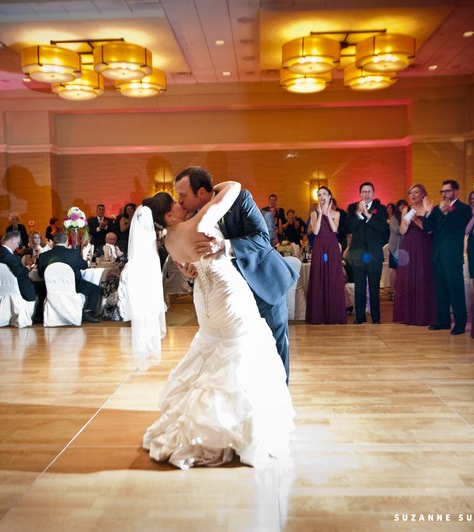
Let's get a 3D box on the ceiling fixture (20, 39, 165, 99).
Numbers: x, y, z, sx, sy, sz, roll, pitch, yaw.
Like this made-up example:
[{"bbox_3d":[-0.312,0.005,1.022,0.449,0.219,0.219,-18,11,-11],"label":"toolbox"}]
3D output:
[{"bbox_3d":[-2.729,-3.850,10.500,2.450,0.760,2.450,-1,4,3],"label":"ceiling fixture"}]

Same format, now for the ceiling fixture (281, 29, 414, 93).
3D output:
[{"bbox_3d":[2.120,-4.050,10.622,2.560,0.749,2.560,-1,4,3],"label":"ceiling fixture"}]

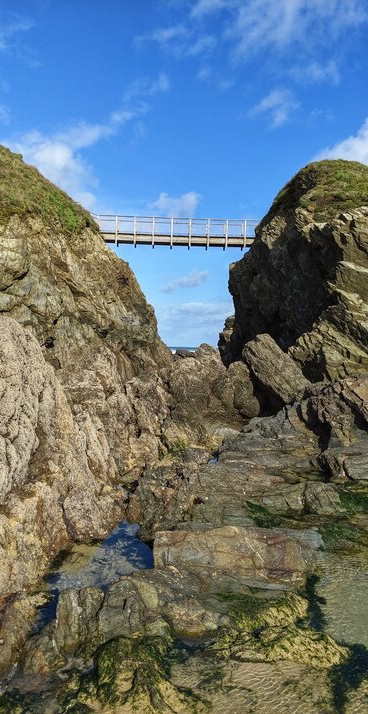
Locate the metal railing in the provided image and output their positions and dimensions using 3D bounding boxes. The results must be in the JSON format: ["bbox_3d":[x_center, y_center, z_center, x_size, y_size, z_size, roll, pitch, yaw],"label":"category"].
[{"bbox_3d":[-0.178,-8.288,37.459,11.400,1.900,1.470,1,1,-3],"label":"metal railing"}]

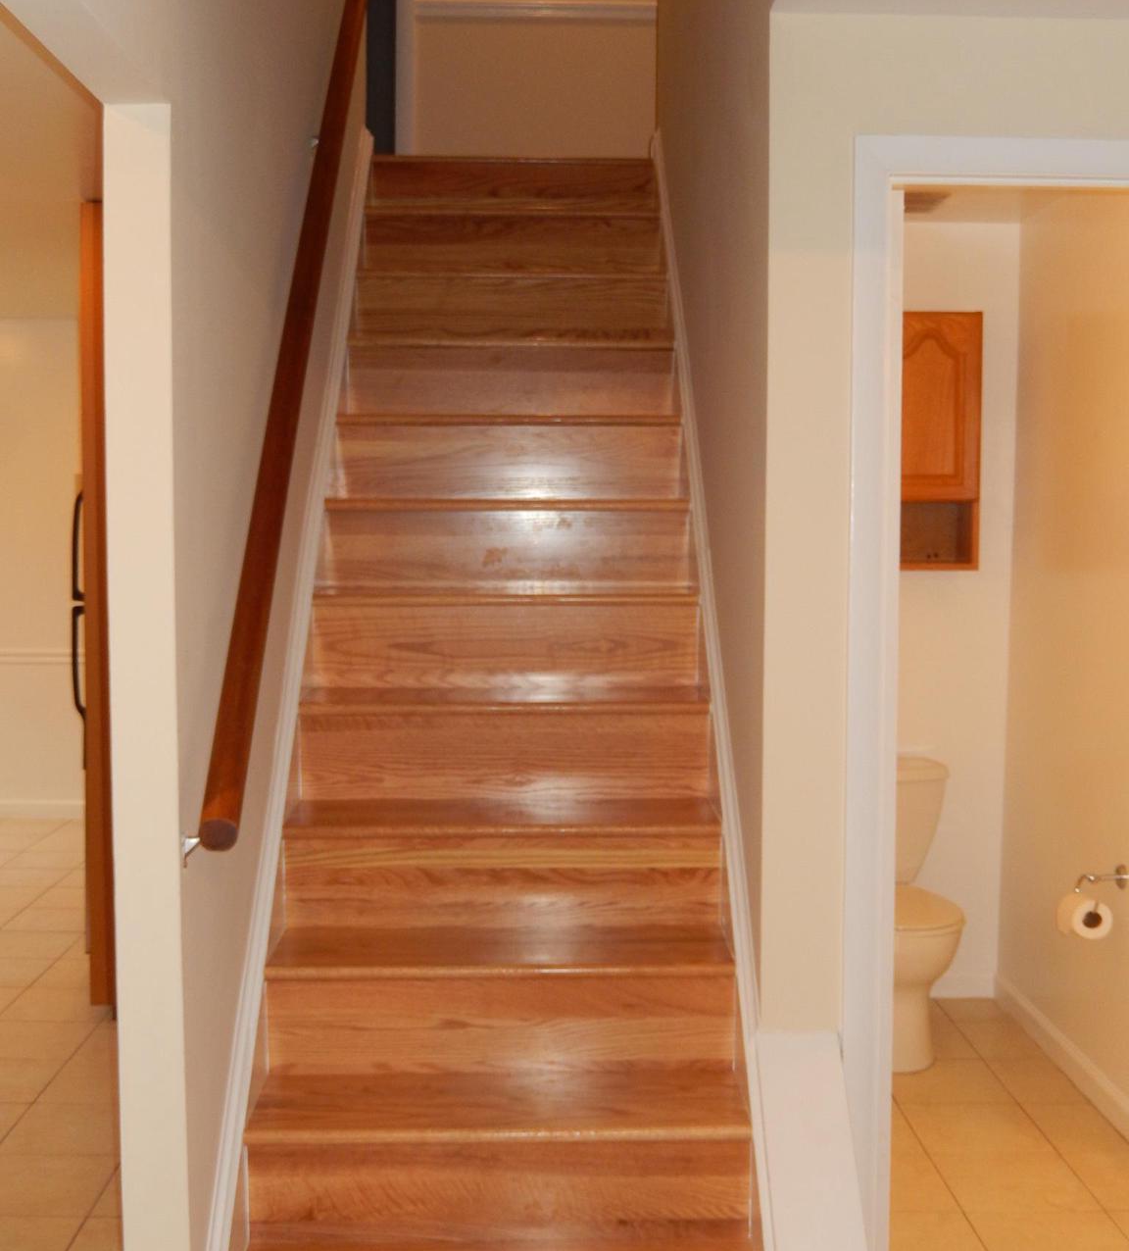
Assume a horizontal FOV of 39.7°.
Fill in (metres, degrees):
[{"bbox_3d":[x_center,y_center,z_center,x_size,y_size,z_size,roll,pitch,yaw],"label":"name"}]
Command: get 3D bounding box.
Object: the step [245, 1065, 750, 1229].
[{"bbox_3d":[-0.115,0.955,2.818,0.873,0.215,0.245,0,4,-1],"label":"step"}]

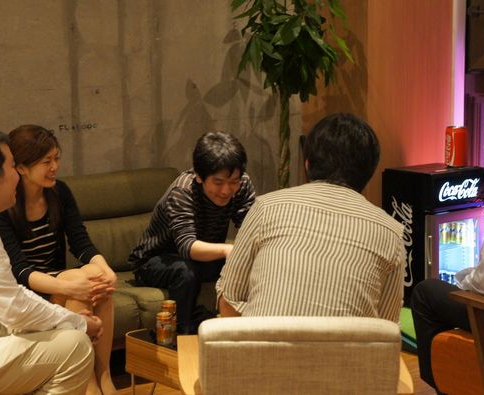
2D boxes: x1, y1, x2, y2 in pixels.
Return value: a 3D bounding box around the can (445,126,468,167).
[{"bbox_3d":[1.101,-0.258,6.921,0.103,0.196,0.103,0,7,0],"label":"can"}]

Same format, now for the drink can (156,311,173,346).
[{"bbox_3d":[-0.264,0.447,4.617,0.053,0.104,0.053,0,7,0],"label":"drink can"}]

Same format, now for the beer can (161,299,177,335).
[{"bbox_3d":[-0.259,0.425,4.793,0.053,0.104,0.053,0,7,0],"label":"beer can"}]

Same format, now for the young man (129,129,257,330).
[{"bbox_3d":[-0.190,0.255,5.323,0.520,1.040,0.720,-7,10,-44],"label":"young man"}]

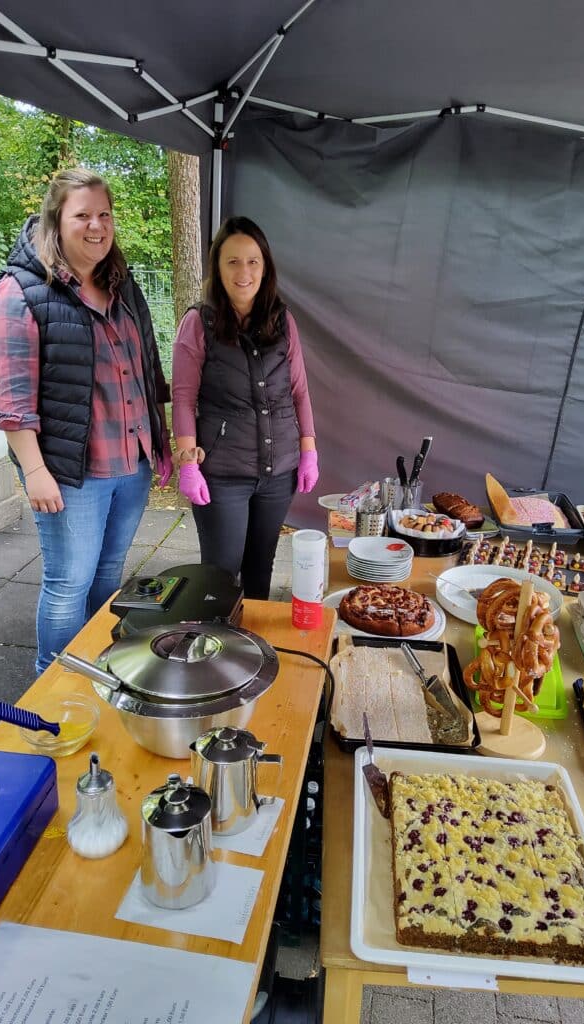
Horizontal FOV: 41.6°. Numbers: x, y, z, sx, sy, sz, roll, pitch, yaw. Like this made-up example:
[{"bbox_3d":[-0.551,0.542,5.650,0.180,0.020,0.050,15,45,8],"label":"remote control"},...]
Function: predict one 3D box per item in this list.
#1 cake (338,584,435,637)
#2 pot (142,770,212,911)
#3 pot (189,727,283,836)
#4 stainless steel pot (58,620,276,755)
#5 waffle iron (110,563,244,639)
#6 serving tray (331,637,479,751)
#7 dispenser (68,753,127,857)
[{"bbox_3d":[0.246,0.249,1.990,0.250,0.048,0.250,4,20,4],"label":"cake"},{"bbox_3d":[-0.141,0.386,0.939,0.090,0.132,0.125,-2,21,-12],"label":"pot"},{"bbox_3d":[-0.074,0.353,1.037,0.125,0.130,0.090,5,20,8],"label":"pot"},{"bbox_3d":[-0.184,0.268,1.218,0.328,0.158,0.296,5,20,8],"label":"stainless steel pot"},{"bbox_3d":[-0.217,0.195,1.487,0.242,0.108,0.238,5,20,8],"label":"waffle iron"},{"bbox_3d":[0.229,0.385,1.652,0.290,0.040,0.400,4,20,4],"label":"serving tray"},{"bbox_3d":[-0.249,0.364,0.979,0.074,0.137,0.074,-2,21,-12],"label":"dispenser"}]

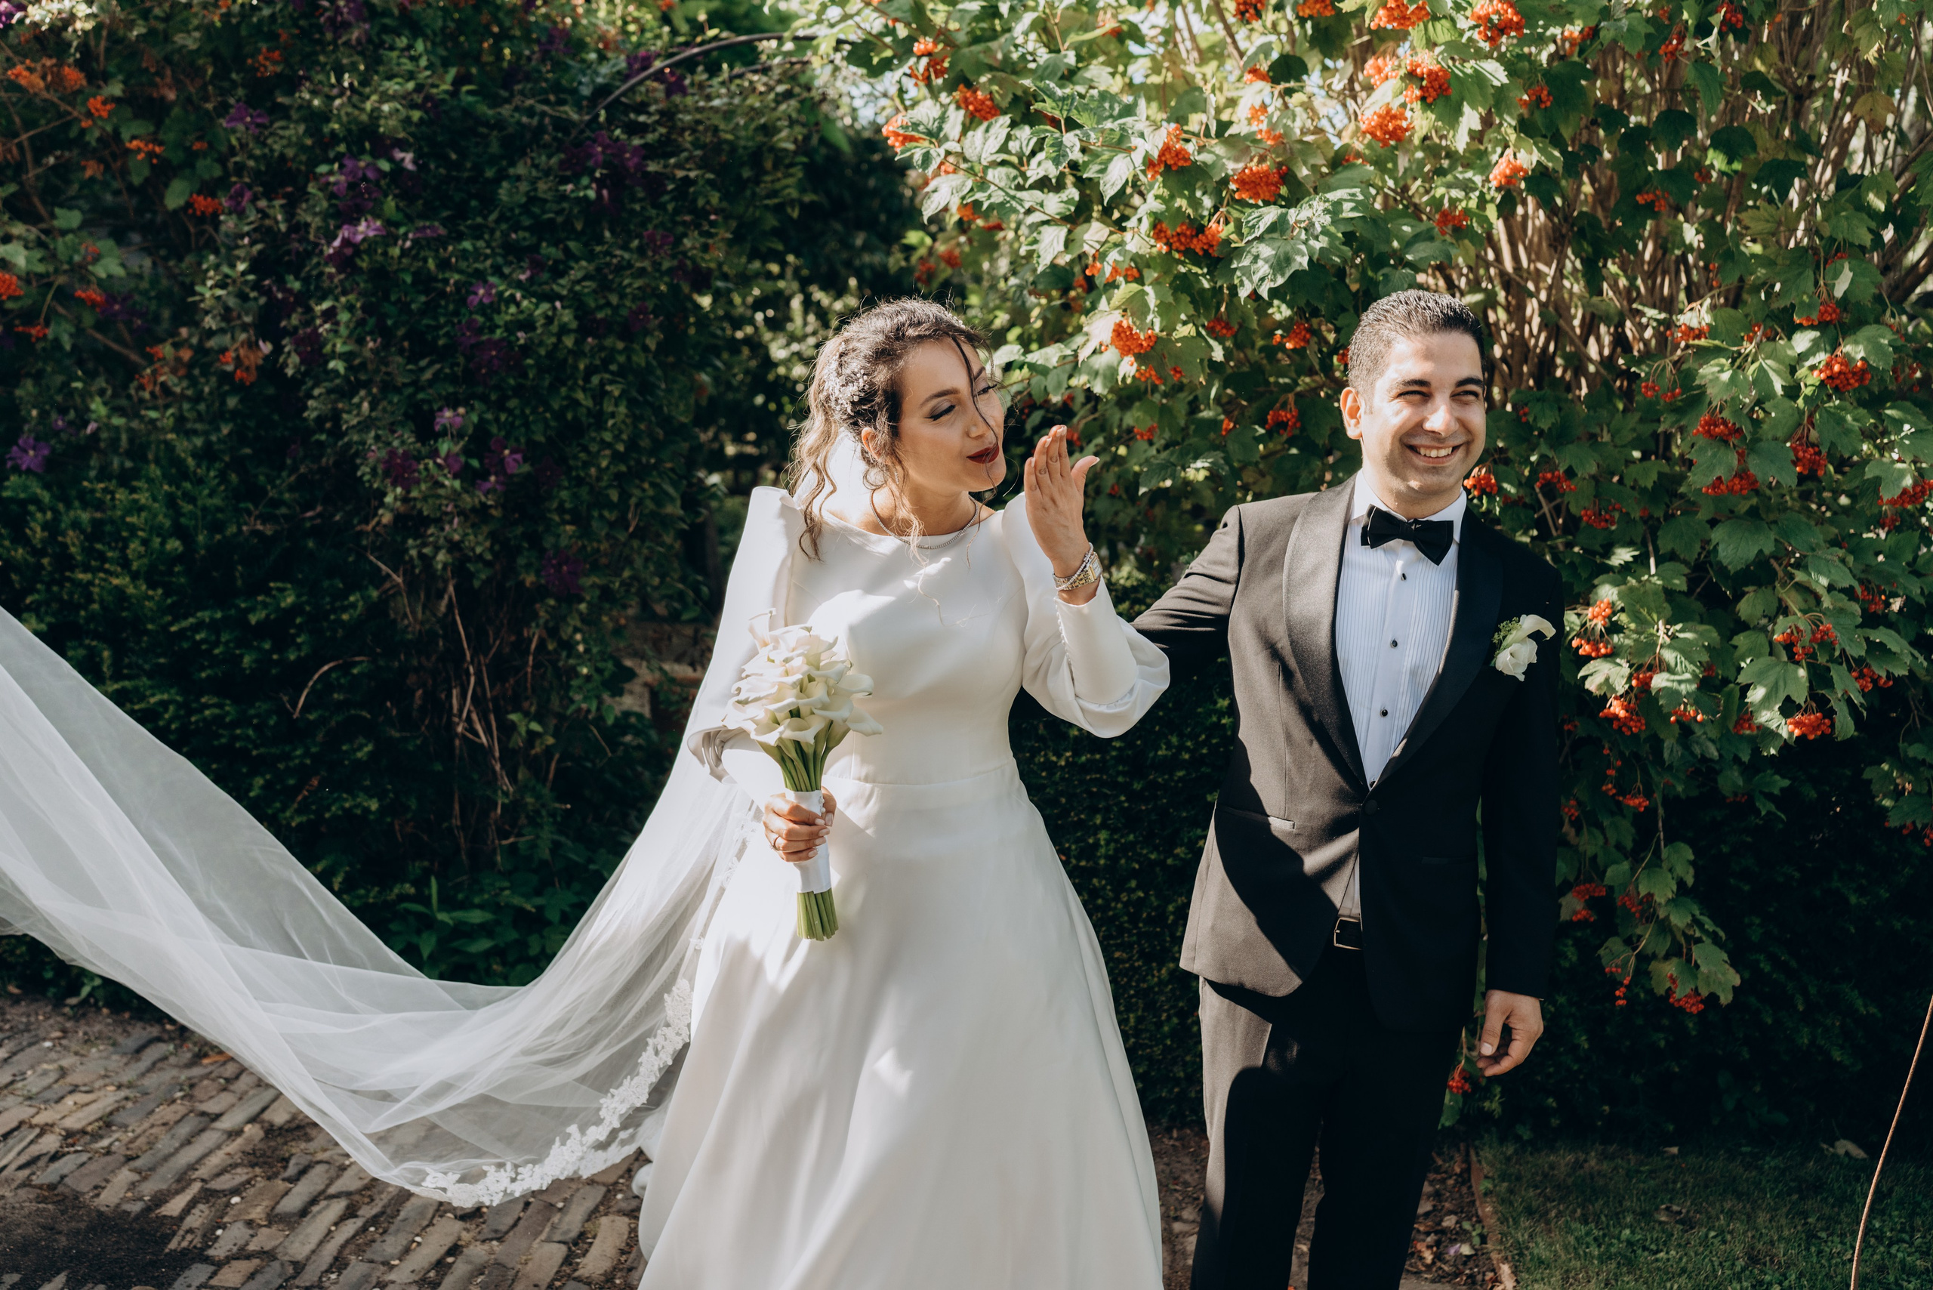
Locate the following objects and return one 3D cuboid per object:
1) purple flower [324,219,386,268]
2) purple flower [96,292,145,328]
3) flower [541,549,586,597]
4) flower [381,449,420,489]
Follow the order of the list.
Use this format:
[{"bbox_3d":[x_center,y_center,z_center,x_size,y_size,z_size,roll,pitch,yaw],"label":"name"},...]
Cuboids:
[{"bbox_3d":[-1.495,-0.985,4.600,0.155,0.118,0.080,0,6,-5],"label":"purple flower"},{"bbox_3d":[-2.227,-0.885,4.950,0.131,0.096,0.060,0,6,-5],"label":"purple flower"},{"bbox_3d":[-0.974,-0.175,4.550,0.110,0.113,0.055,0,6,-5],"label":"flower"},{"bbox_3d":[-1.384,-0.431,4.600,0.096,0.103,0.050,0,6,-5],"label":"flower"}]

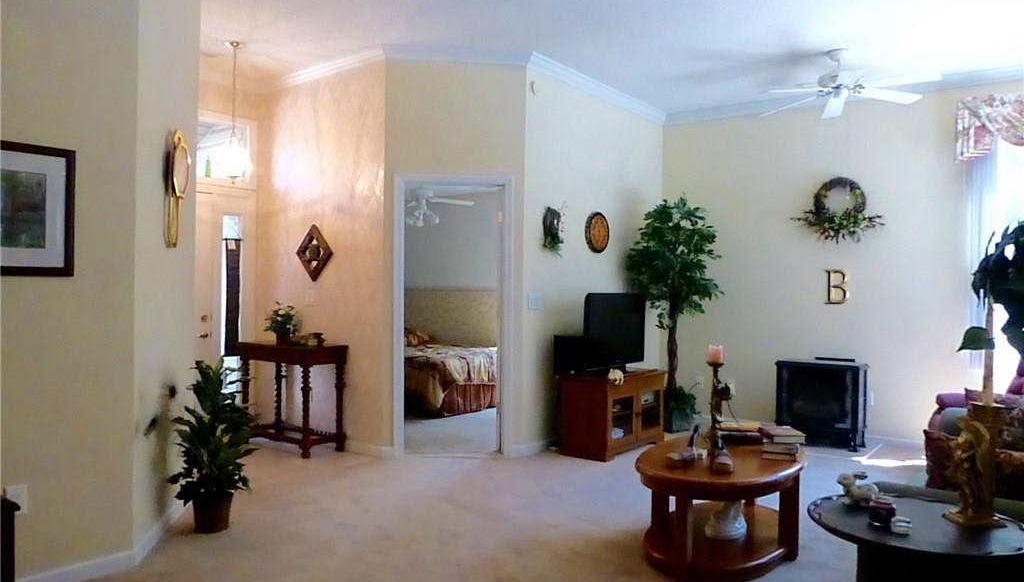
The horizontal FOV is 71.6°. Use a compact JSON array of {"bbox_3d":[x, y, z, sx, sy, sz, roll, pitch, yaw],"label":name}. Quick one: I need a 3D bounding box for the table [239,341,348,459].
[{"bbox_3d":[-1.724,0.825,5.560,0.880,0.800,0.380,1,0,35],"label":"table"}]

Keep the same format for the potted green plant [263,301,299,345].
[{"bbox_3d":[-1.844,0.257,5.714,0.270,0.335,0.260,1,1,37],"label":"potted green plant"}]

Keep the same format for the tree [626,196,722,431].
[{"bbox_3d":[1.507,0.209,6.532,0.800,2.130,0.800,1,0,35],"label":"tree"}]

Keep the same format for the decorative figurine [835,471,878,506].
[{"bbox_3d":[1.341,0.763,2.749,0.145,0.120,0.075,1,0,14],"label":"decorative figurine"}]

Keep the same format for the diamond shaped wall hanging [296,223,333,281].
[{"bbox_3d":[-1.594,-0.306,5.691,0.410,0.460,0.040,1,0,35],"label":"diamond shaped wall hanging"}]

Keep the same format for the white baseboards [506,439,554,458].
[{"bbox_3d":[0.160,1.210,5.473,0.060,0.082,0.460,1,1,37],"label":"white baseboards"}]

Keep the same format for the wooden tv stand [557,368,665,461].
[{"bbox_3d":[0.850,0.964,5.758,0.440,0.596,1.010,1,1,37],"label":"wooden tv stand"}]

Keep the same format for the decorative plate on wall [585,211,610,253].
[{"bbox_3d":[0.751,-0.509,6.157,0.050,0.355,0.350,1,1,37],"label":"decorative plate on wall"}]

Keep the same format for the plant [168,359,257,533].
[{"bbox_3d":[-1.556,0.798,3.697,0.450,0.875,0.440,1,0,-8],"label":"plant"}]

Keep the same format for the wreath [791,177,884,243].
[{"bbox_3d":[2.855,-0.710,6.276,0.750,0.570,0.120,1,0,35],"label":"wreath"}]

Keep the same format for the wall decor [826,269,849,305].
[{"bbox_3d":[2.807,-0.032,6.144,0.180,0.300,0.030,1,1,37],"label":"wall decor"}]

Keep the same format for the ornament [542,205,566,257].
[{"bbox_3d":[0.349,-0.488,5.631,0.090,0.380,0.230,1,0,35],"label":"ornament"}]

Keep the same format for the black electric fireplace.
[{"bbox_3d":[2.638,0.953,6.049,0.670,0.700,0.320,1,0,35],"label":"black electric fireplace"}]

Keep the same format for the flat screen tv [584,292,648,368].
[{"bbox_3d":[0.852,0.341,5.770,0.200,0.640,0.900,1,0,40],"label":"flat screen tv"}]

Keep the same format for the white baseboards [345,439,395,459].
[{"bbox_3d":[-1.092,1.198,5.347,0.500,0.080,0.040,1,0,35],"label":"white baseboards"}]

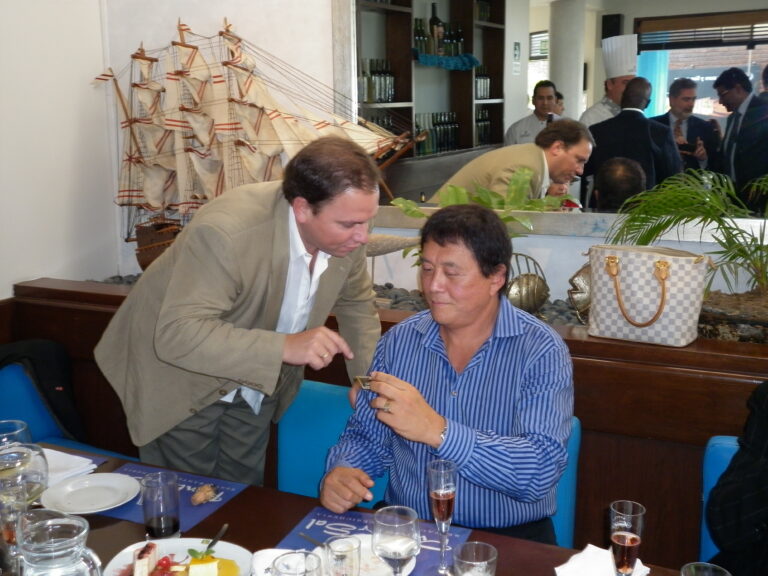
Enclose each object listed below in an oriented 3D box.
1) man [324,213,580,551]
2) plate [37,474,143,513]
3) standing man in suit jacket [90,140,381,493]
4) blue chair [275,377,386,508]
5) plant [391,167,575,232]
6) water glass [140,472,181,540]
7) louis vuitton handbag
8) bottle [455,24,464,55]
[{"bbox_3d":[0.132,0.533,1.939,0.560,1.395,0.720,4,14,25],"label":"man"},{"bbox_3d":[-0.675,0.480,1.993,0.215,0.024,0.215,-1,13,0],"label":"plate"},{"bbox_3d":[-0.345,0.393,2.247,0.503,1.555,0.844,-12,16,-38],"label":"standing man in suit jacket"},{"bbox_3d":[-0.178,0.731,2.260,0.450,0.883,0.530,4,14,25],"label":"blue chair"},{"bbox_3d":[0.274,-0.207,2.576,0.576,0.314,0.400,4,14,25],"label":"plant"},{"bbox_3d":[-0.466,0.460,1.813,0.076,0.125,0.076,-1,13,0],"label":"water glass"},{"bbox_3d":[0.701,0.008,2.315,0.295,0.240,0.160,6,15,30],"label":"louis vuitton handbag"},{"bbox_3d":[0.637,-2.084,7.300,0.080,0.305,0.080,-1,13,0],"label":"bottle"}]

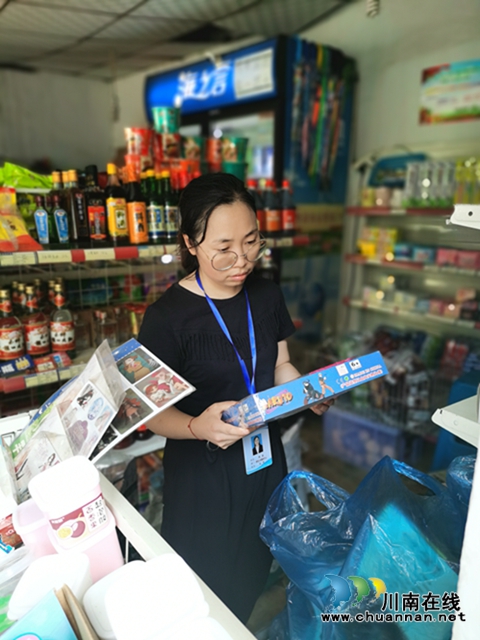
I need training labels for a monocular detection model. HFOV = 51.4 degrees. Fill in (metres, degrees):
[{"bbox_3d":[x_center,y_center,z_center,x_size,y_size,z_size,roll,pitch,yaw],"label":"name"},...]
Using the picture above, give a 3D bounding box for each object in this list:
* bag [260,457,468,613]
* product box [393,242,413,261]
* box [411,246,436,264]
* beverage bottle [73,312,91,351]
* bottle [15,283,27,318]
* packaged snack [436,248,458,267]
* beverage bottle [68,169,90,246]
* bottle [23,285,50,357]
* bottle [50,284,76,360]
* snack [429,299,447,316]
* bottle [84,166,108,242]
[{"bbox_3d":[0.260,0.472,1.060,0.380,0.280,0.260,3,13,8],"label":"bag"},{"bbox_3d":[0.765,-0.323,2.356,0.055,0.068,0.083,-11,18,-43],"label":"product box"},{"bbox_3d":[0.838,-0.295,2.285,0.055,0.068,0.100,-11,18,-43],"label":"box"},{"bbox_3d":[-0.596,0.040,1.852,0.069,0.132,0.069,-8,16,-29],"label":"beverage bottle"},{"bbox_3d":[-0.746,0.000,1.740,0.080,0.261,0.080,-9,17,-32],"label":"bottle"},{"bbox_3d":[0.908,-0.272,2.150,0.060,0.066,0.092,-12,19,-40],"label":"packaged snack"},{"bbox_3d":[-0.512,-0.351,1.573,0.057,0.240,0.054,-10,17,-39],"label":"beverage bottle"},{"bbox_3d":[-0.658,0.010,1.594,0.077,0.245,0.077,-10,17,-39],"label":"bottle"},{"bbox_3d":[-0.577,0.003,1.623,0.077,0.244,0.077,-5,14,-24],"label":"bottle"},{"bbox_3d":[0.900,-0.057,2.269,0.055,0.066,0.070,-11,18,-43],"label":"snack"},{"bbox_3d":[-0.484,-0.382,1.676,0.069,0.262,0.069,-7,16,-26],"label":"bottle"}]

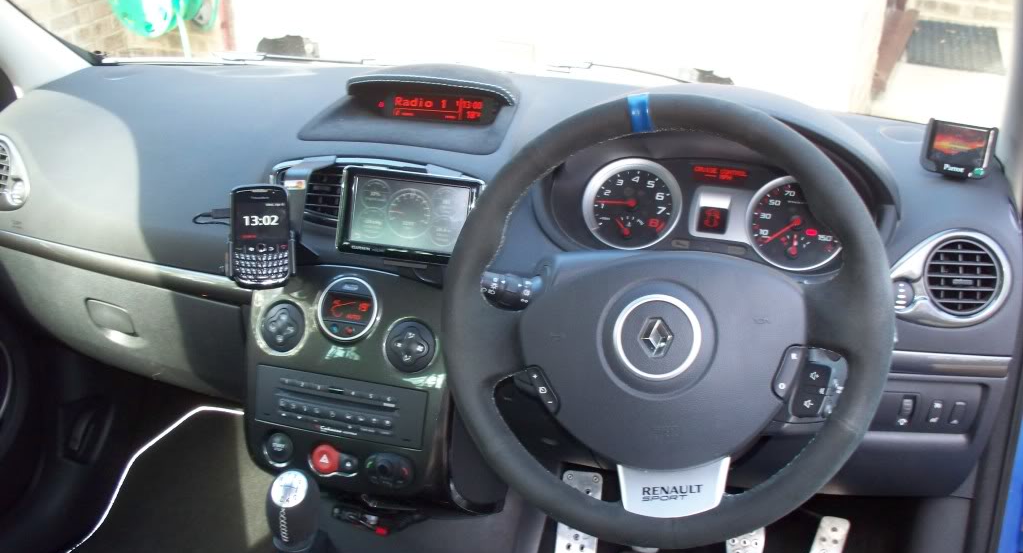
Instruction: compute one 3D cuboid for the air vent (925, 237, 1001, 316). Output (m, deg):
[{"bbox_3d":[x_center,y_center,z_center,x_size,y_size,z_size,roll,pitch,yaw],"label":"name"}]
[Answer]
[{"bbox_3d":[0.462,-0.002,1.100,0.079,0.079,0.030,2,11,5],"label":"air vent"}]

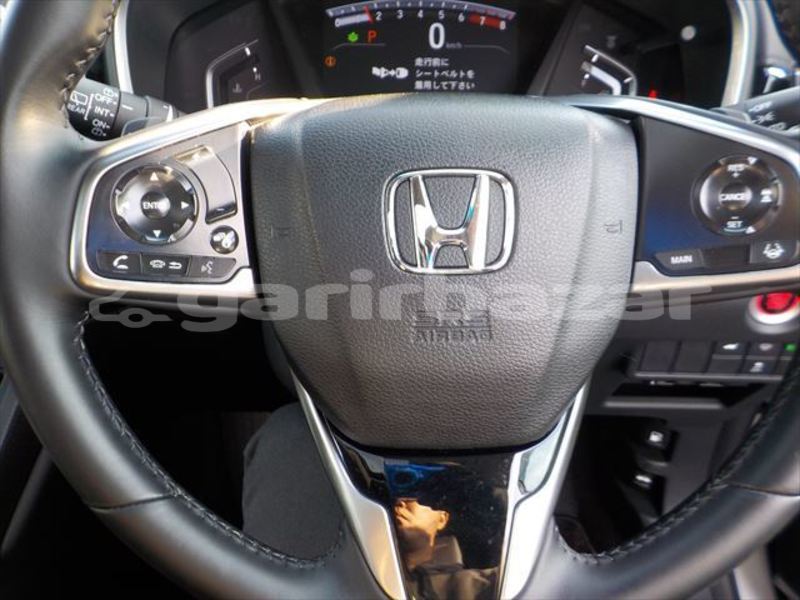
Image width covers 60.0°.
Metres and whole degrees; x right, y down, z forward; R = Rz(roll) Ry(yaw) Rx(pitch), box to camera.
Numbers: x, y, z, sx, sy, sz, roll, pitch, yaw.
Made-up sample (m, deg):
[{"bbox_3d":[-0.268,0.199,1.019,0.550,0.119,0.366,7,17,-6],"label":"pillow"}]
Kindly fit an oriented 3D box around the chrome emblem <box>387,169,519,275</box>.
[{"bbox_3d":[0.021,-0.033,0.295,0.056,0.046,0.007,0,-5,0],"label":"chrome emblem"}]

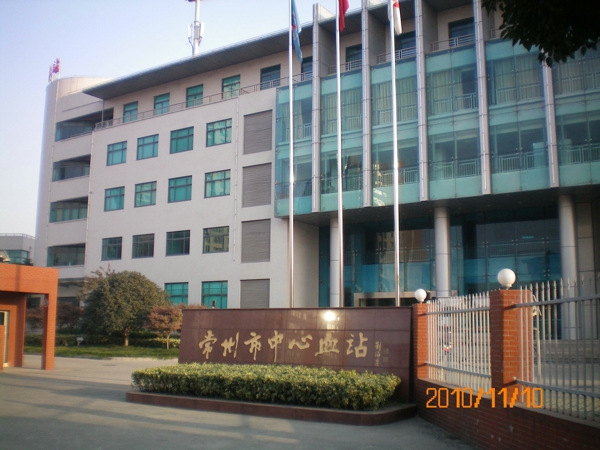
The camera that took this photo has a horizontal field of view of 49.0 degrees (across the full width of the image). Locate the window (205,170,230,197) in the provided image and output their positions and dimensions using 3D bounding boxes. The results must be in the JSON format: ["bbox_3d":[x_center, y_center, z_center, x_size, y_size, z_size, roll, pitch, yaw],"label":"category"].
[{"bbox_3d":[-5.918,-2.924,47.385,2.344,1.857,0.200,-5,-11,32],"label":"window"}]

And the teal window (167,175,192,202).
[{"bbox_3d":[-8.763,-2.610,48.311,2.303,1.813,0.150,-5,-10,33],"label":"teal window"}]

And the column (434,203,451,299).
[{"bbox_3d":[8.365,2.731,38.412,0.850,7.639,0.850,-5,-11,32],"label":"column"}]

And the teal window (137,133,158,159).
[{"bbox_3d":[-11.962,-6.080,51.827,2.334,1.802,0.200,-5,-11,32],"label":"teal window"}]

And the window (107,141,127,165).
[{"bbox_3d":[-14.647,-5.714,52.789,2.259,1.748,0.150,-5,-10,33],"label":"window"}]

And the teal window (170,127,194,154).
[{"bbox_3d":[-8.731,-6.261,48.869,2.303,1.748,0.150,-5,-10,33],"label":"teal window"}]

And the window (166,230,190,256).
[{"bbox_3d":[-8.990,1.377,48.670,2.340,1.799,0.200,-5,-11,32],"label":"window"}]

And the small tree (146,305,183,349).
[{"bbox_3d":[-7.774,5.962,38.500,2.350,2.630,2.350,0,-9,0],"label":"small tree"}]

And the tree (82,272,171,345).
[{"bbox_3d":[-11.190,5.340,42.000,5.500,4.878,5.500,0,-9,0],"label":"tree"}]

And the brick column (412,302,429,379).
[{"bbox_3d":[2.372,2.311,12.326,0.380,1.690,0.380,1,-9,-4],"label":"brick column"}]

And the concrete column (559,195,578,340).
[{"bbox_3d":[14.330,2.198,35.017,0.800,7.622,0.800,-5,-10,33],"label":"concrete column"}]

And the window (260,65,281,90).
[{"bbox_3d":[-2.070,-10.360,46.769,1.756,1.780,0.150,-5,-10,33],"label":"window"}]

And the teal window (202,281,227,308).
[{"bbox_3d":[-5.953,5.107,46.106,2.344,2.300,0.200,-5,-11,32],"label":"teal window"}]

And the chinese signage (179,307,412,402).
[{"bbox_3d":[-0.387,2.769,14.342,6.230,1.859,0.350,-6,-11,36],"label":"chinese signage"}]

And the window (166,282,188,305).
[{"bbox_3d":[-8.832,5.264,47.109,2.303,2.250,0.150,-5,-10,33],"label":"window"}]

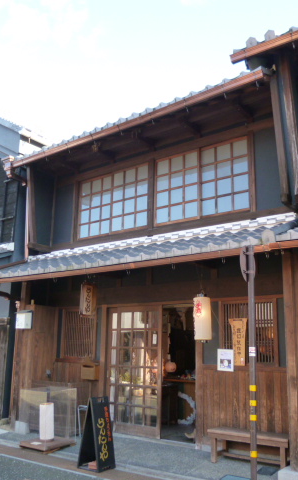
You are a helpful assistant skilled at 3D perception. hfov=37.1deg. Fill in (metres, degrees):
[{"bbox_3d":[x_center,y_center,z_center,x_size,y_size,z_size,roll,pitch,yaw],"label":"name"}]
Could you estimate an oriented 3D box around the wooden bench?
[{"bbox_3d":[1.229,2.556,5.442,0.980,0.370,0.310,-7,-15,31],"label":"wooden bench"}]

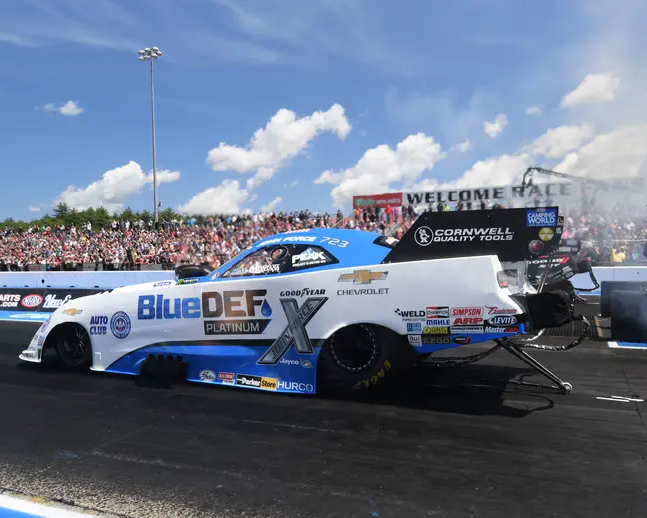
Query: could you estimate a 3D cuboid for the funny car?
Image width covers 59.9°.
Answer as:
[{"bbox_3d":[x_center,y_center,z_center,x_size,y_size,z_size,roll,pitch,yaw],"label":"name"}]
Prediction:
[{"bbox_3d":[-0.599,0.393,6.128,6.000,1.550,1.980,-1,1,23],"label":"funny car"}]

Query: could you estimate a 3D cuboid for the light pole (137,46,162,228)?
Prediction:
[{"bbox_3d":[-17.562,-10.508,57.789,3.000,22.200,0.800,-1,1,23],"label":"light pole"}]

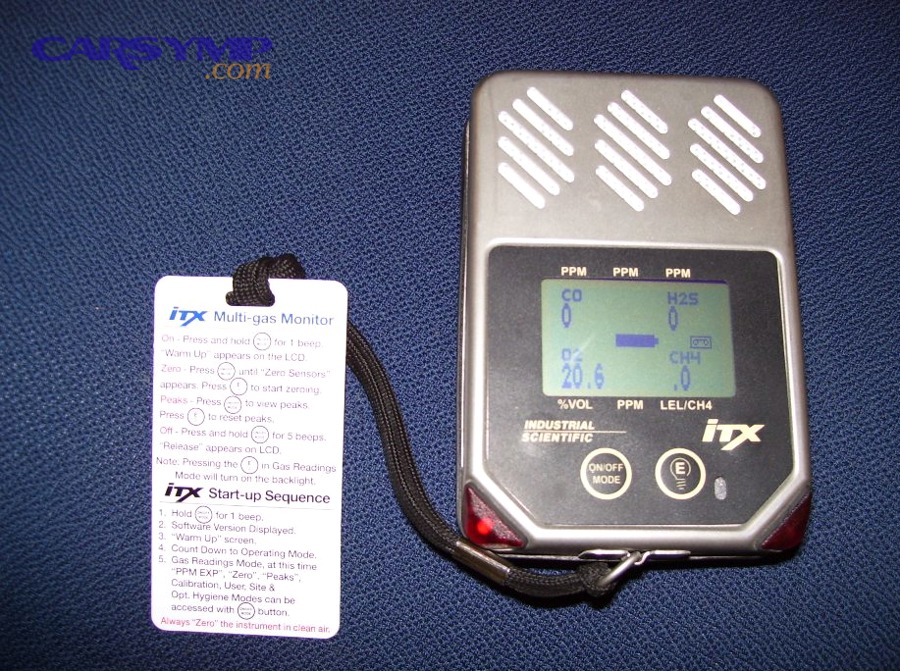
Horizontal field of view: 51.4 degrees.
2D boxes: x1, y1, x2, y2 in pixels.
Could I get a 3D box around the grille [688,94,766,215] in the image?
[{"bbox_3d":[0.068,-0.044,0.230,0.019,0.002,0.031,1,79,-5],"label":"grille"}]

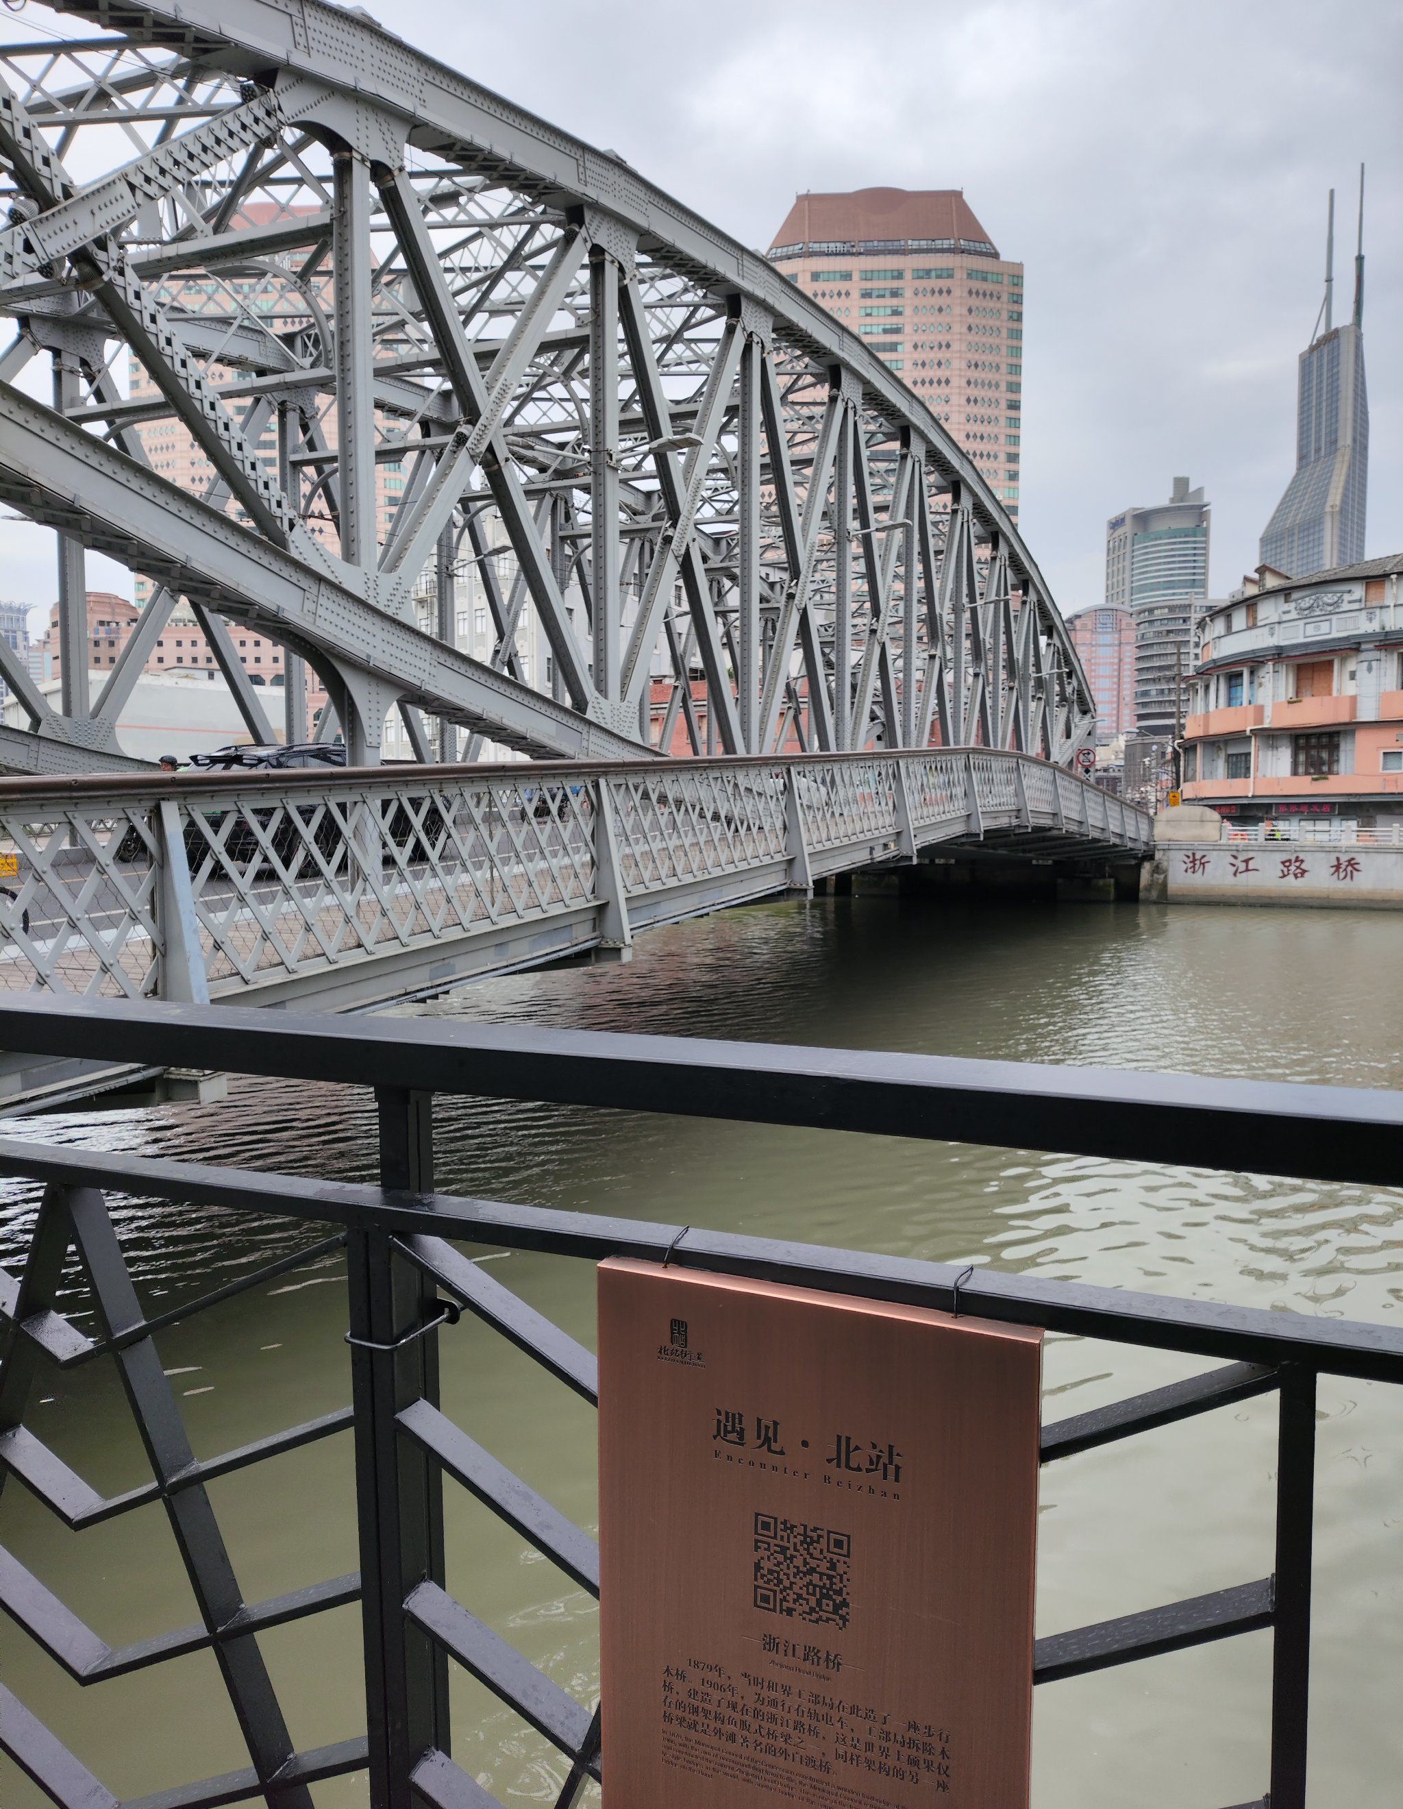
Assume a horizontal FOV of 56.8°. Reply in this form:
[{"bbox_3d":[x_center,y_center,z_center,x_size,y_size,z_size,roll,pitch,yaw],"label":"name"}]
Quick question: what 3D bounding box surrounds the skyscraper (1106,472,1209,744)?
[{"bbox_3d":[306.800,-175.700,879.100,48.000,222.000,54.000,0,4,-5],"label":"skyscraper"}]

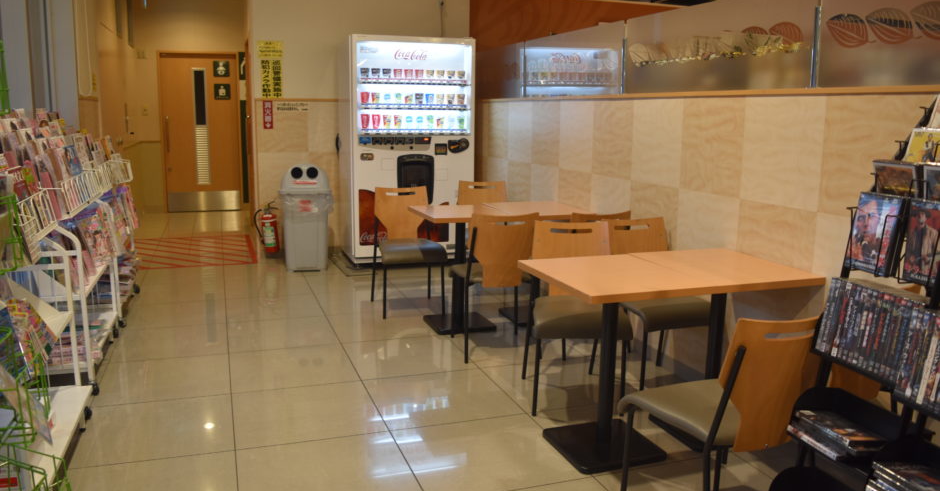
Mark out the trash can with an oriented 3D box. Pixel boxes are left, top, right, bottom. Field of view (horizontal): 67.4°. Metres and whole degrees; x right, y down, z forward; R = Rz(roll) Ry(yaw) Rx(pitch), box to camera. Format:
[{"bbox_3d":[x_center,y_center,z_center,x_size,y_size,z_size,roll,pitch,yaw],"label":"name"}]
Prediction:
[{"bbox_3d":[-1.387,-0.249,5.917,0.420,0.870,0.420,-2,10,-17],"label":"trash can"}]

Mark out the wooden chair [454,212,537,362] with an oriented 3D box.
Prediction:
[{"bbox_3d":[0.139,0.180,3.791,0.430,0.770,0.520,-1,11,-11],"label":"wooden chair"}]

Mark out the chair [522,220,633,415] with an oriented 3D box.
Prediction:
[{"bbox_3d":[0.481,0.307,3.220,0.420,0.775,0.530,0,10,-7],"label":"chair"}]

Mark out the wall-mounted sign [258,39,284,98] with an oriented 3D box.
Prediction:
[{"bbox_3d":[-1.612,-1.428,5.720,0.205,0.475,0.015,-3,11,-20],"label":"wall-mounted sign"}]

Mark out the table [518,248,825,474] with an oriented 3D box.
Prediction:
[{"bbox_3d":[0.742,0.433,2.746,0.980,0.700,0.595,-3,11,-20],"label":"table"}]

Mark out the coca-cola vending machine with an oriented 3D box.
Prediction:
[{"bbox_3d":[-0.551,-0.777,5.946,1.000,1.840,0.620,-3,11,-20],"label":"coca-cola vending machine"}]

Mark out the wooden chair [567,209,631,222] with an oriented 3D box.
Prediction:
[{"bbox_3d":[0.617,0.166,4.032,0.420,0.775,0.520,-2,11,-18],"label":"wooden chair"}]

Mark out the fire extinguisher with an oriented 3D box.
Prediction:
[{"bbox_3d":[-1.690,-0.142,5.870,0.200,0.480,0.155,-3,11,-20],"label":"fire extinguisher"}]

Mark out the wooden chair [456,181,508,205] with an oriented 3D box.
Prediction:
[{"bbox_3d":[0.103,-0.053,5.041,0.430,0.770,0.520,0,11,-5],"label":"wooden chair"}]

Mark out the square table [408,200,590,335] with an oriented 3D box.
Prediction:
[{"bbox_3d":[0.169,0.131,4.392,0.985,0.705,0.620,-3,11,-20],"label":"square table"}]

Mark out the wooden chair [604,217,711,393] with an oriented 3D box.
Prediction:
[{"bbox_3d":[0.875,0.294,3.249,0.430,0.770,0.520,-3,11,-20],"label":"wooden chair"}]

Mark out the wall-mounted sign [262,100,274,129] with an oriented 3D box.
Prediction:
[{"bbox_3d":[-1.747,-1.129,6.116,0.086,0.240,0.010,-3,11,-20],"label":"wall-mounted sign"}]

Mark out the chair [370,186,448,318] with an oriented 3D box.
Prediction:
[{"bbox_3d":[-0.396,0.034,4.525,0.430,0.770,0.520,-2,11,-16],"label":"chair"}]

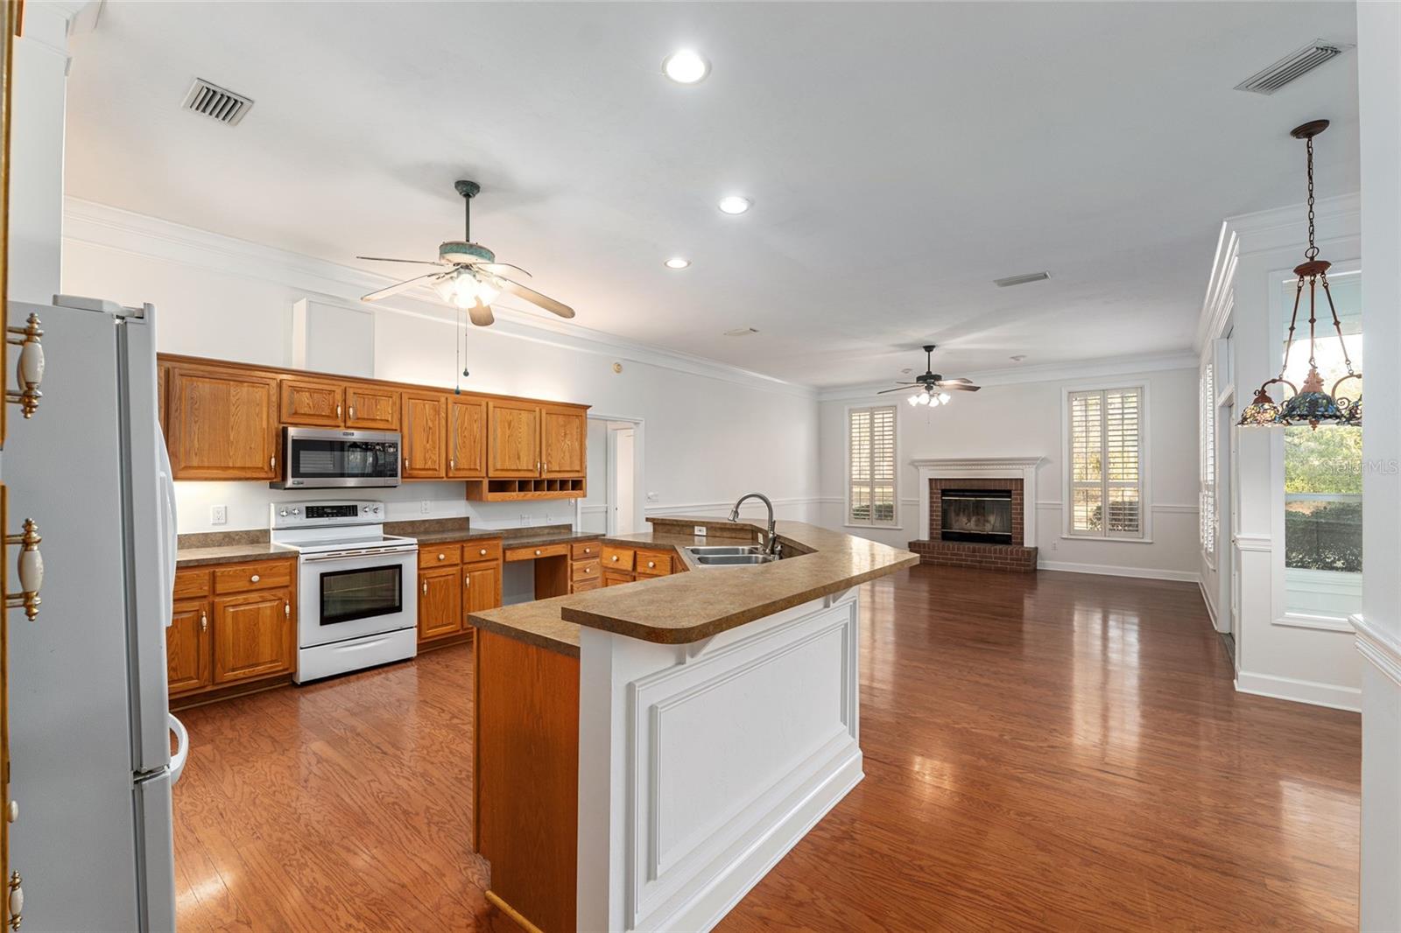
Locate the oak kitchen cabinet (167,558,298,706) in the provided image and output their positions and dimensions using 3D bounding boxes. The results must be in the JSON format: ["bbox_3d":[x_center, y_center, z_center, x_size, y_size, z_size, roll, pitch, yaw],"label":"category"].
[{"bbox_3d":[-3.180,1.026,3.604,0.605,0.807,0.683,-1,-1,40],"label":"oak kitchen cabinet"}]

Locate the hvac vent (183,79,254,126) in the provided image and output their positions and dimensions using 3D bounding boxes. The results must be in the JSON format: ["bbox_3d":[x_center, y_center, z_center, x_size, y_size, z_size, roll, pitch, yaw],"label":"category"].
[{"bbox_3d":[-2.152,-1.609,2.429,0.294,0.030,0.186,-1,-1,40],"label":"hvac vent"}]

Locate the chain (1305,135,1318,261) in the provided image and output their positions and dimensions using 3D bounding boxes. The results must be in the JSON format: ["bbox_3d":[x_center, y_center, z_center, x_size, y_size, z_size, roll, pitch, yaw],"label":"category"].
[{"bbox_3d":[2.871,-1.266,2.561,0.050,0.578,0.050,-1,-1,40],"label":"chain"}]

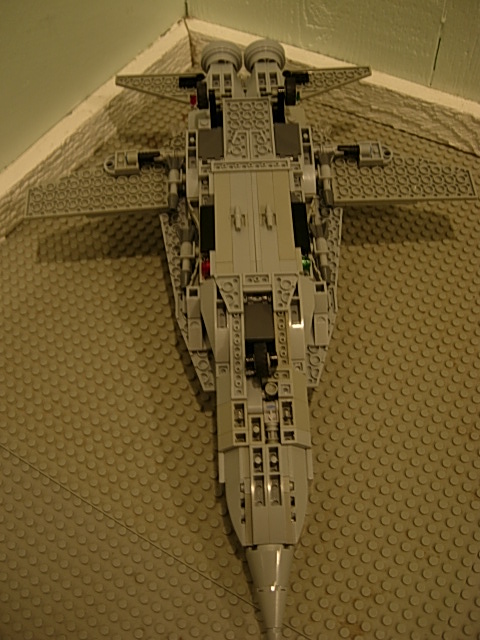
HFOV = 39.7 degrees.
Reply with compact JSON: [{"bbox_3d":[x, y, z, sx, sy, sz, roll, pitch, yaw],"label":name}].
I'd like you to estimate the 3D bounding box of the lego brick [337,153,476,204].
[{"bbox_3d":[0.106,-0.097,0.443,0.096,0.008,0.046,-2,63,-3],"label":"lego brick"}]

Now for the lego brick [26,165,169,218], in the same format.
[{"bbox_3d":[-0.094,-0.089,0.442,0.096,0.008,0.046,-4,64,2],"label":"lego brick"}]

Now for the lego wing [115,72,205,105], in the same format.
[{"bbox_3d":[-0.061,-0.172,0.500,0.065,0.008,0.032,-4,65,-1],"label":"lego wing"}]

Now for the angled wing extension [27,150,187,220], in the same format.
[{"bbox_3d":[-0.089,-0.092,0.438,0.105,0.017,0.048,-4,64,2],"label":"angled wing extension"}]

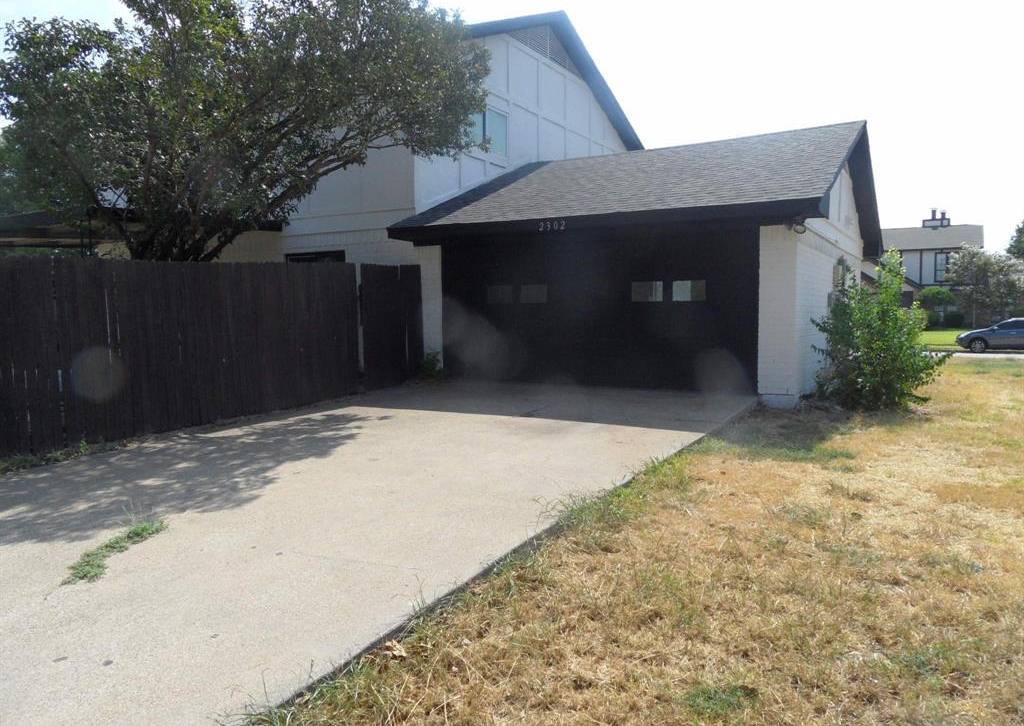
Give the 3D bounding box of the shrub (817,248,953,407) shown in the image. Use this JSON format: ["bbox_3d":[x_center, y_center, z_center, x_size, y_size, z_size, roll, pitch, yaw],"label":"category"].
[{"bbox_3d":[4.950,-0.510,9.550,1.650,2.100,1.600,2,6,30],"label":"shrub"}]

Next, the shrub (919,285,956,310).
[{"bbox_3d":[26.950,-4.150,45.000,2.050,1.500,1.950,2,6,30],"label":"shrub"}]

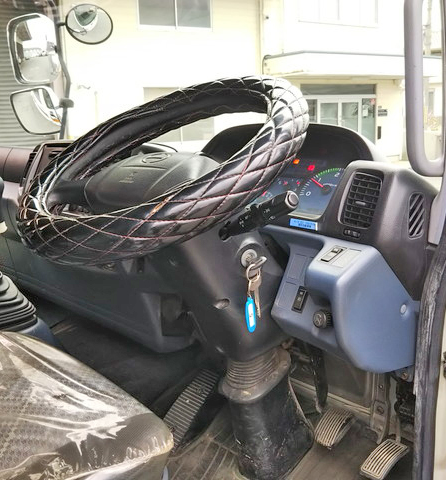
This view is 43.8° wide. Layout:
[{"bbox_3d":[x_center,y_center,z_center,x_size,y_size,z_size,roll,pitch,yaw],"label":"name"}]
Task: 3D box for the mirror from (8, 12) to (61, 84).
[{"bbox_3d":[-0.872,-0.886,2.566,0.210,0.310,0.070,3,18,19],"label":"mirror"}]

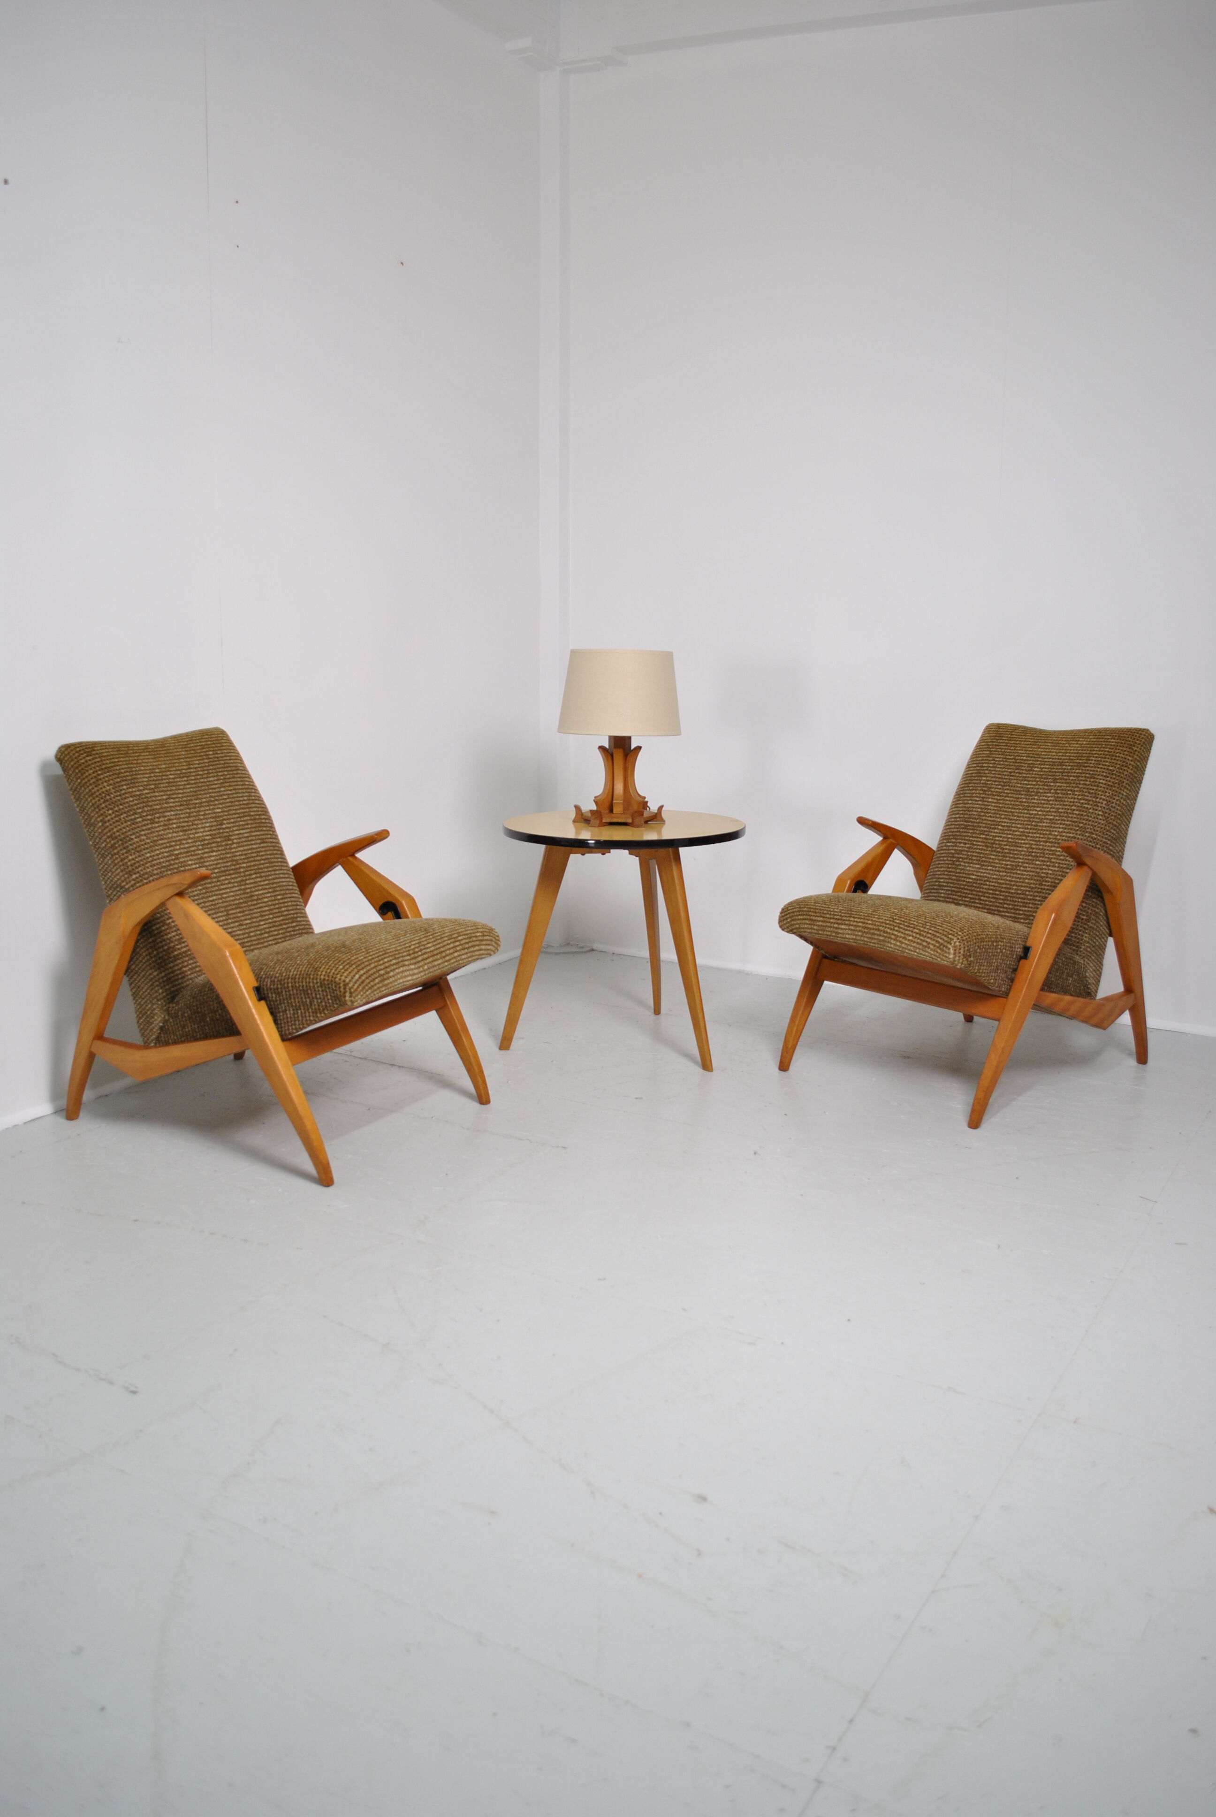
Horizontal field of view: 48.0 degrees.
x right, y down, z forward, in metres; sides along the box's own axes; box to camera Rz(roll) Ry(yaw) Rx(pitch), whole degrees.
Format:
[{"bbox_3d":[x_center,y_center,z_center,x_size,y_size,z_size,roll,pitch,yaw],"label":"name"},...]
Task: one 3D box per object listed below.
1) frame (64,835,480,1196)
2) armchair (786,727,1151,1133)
[{"bbox_3d":[-0.736,0.157,3.019,0.775,0.612,0.597,6,12,29],"label":"frame"},{"bbox_3d":[0.877,-0.011,3.332,0.847,0.842,0.597,-9,14,-40],"label":"armchair"}]

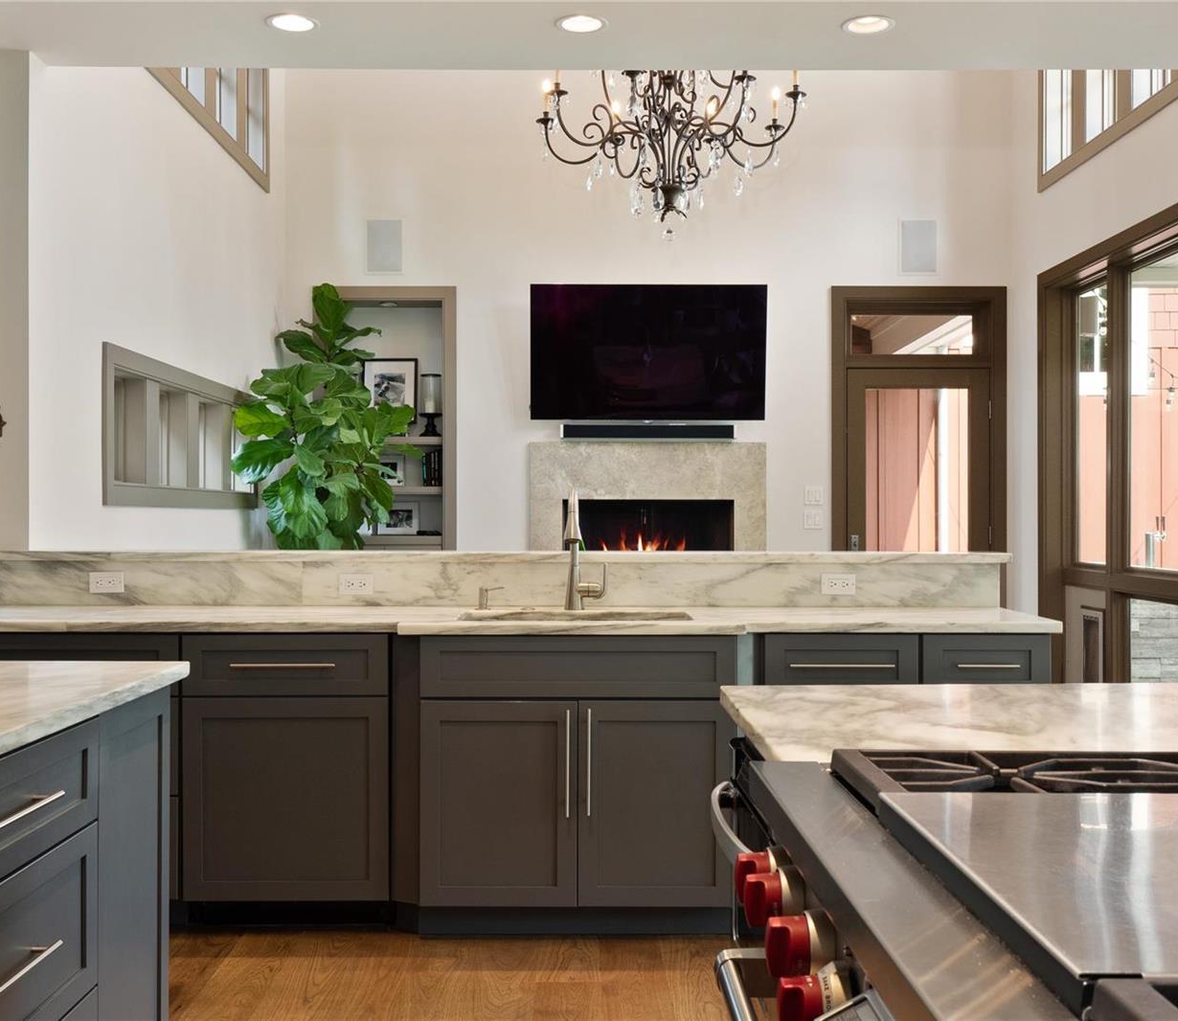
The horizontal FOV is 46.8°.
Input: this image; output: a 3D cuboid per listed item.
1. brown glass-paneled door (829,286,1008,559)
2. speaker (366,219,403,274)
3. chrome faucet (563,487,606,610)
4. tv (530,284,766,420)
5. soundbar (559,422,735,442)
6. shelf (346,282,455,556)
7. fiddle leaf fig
[{"bbox_3d":[2.035,-0.070,8.450,1.085,2.610,0.140,0,0,0],"label":"brown glass-paneled door"},{"bbox_3d":[-1.260,-1.624,8.410,0.230,0.338,0.050,0,0,0],"label":"speaker"},{"bbox_3d":[-0.007,0.122,4.325,0.137,0.400,0.260,0,0,0],"label":"chrome faucet"},{"bbox_3d":[0.366,-0.965,8.330,1.447,0.826,0.070,0,3,0],"label":"tv"},{"bbox_3d":[0.364,-0.478,8.340,1.070,0.086,0.100,0,0,0],"label":"soundbar"},{"bbox_3d":[-1.257,-0.070,8.530,0.887,2.610,0.320,0,0,0],"label":"shelf"},{"bbox_3d":[-1.354,0.030,7.020,0.950,2.410,0.920,0,0,0],"label":"fiddle leaf fig"}]

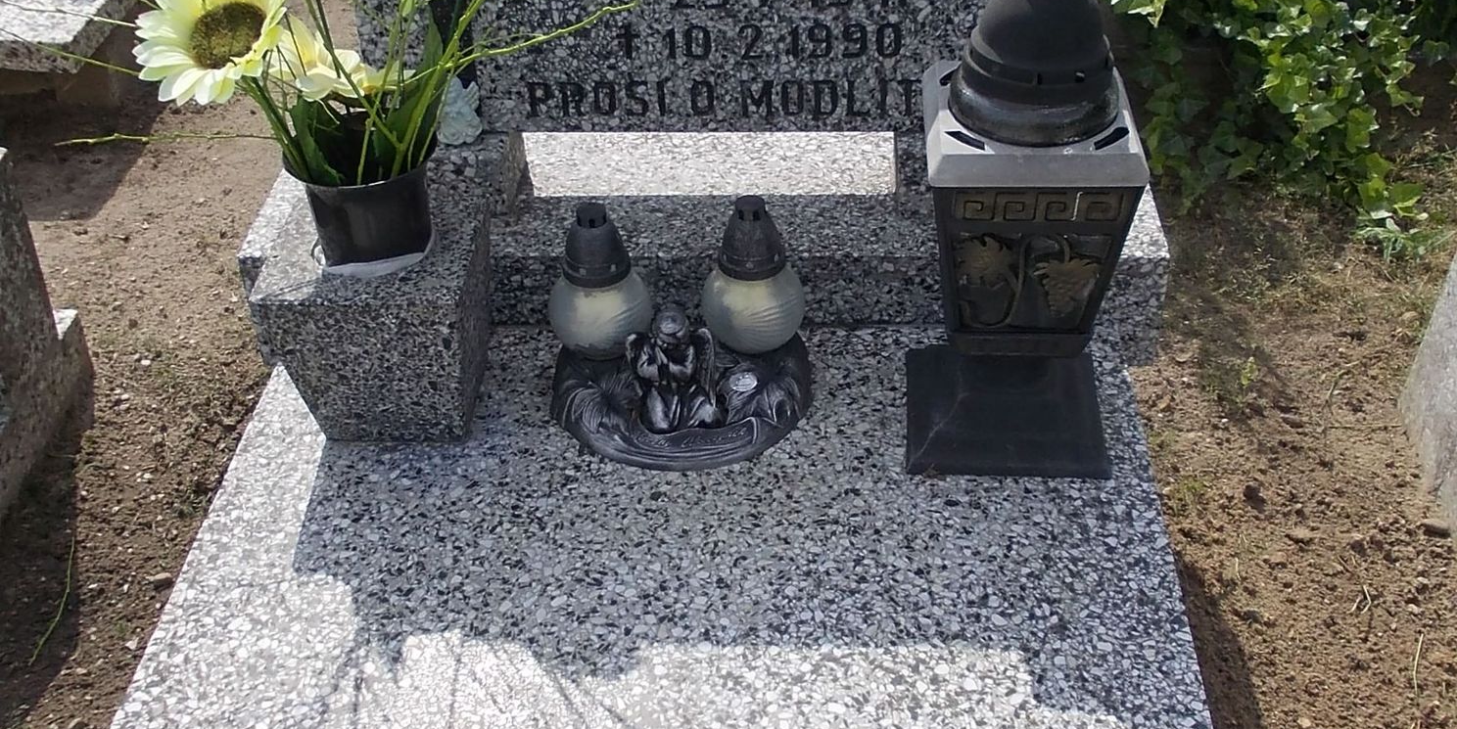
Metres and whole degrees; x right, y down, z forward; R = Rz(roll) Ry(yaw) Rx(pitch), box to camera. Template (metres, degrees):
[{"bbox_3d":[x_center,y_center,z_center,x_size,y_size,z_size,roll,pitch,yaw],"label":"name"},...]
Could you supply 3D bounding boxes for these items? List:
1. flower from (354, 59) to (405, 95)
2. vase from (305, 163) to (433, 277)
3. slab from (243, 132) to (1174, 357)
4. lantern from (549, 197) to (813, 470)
[{"bbox_3d":[-0.321,-0.261,1.428,0.080,0.050,0.080,0,38,4],"label":"flower"},{"bbox_3d":[-0.353,-0.163,1.544,0.146,0.114,0.146,0,38,4],"label":"vase"},{"bbox_3d":[-0.024,-0.149,1.839,0.998,0.148,0.296,0,38,4],"label":"slab"},{"bbox_3d":[-0.051,-0.042,1.571,0.273,0.194,0.233,0,38,4],"label":"lantern"}]

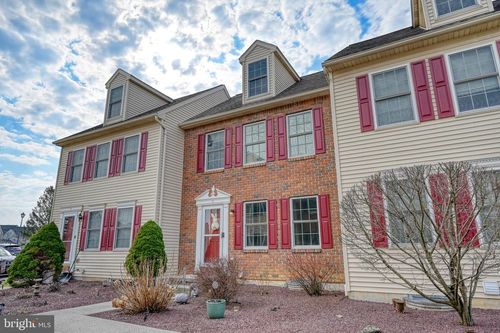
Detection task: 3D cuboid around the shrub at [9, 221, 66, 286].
[{"bbox_3d":[-7.906,3.234,10.967,1.745,2.215,1.745,-8,-16,28],"label":"shrub"}]

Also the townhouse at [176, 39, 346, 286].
[{"bbox_3d":[1.698,-0.121,13.422,6.000,9.200,8.200,-8,-16,28],"label":"townhouse"}]

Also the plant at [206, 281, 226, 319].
[{"bbox_3d":[-0.660,2.602,5.749,0.392,0.654,0.392,-1,-14,0],"label":"plant"}]

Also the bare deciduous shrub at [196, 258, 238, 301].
[{"bbox_3d":[-0.815,2.767,7.112,1.069,0.963,1.069,-1,-14,0],"label":"bare deciduous shrub"}]

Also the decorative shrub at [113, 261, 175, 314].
[{"bbox_3d":[-2.260,2.561,6.215,1.249,1.015,1.249,-8,-16,28],"label":"decorative shrub"}]

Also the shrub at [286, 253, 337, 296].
[{"bbox_3d":[1.596,2.790,7.580,1.352,1.032,1.269,-8,-16,28],"label":"shrub"}]

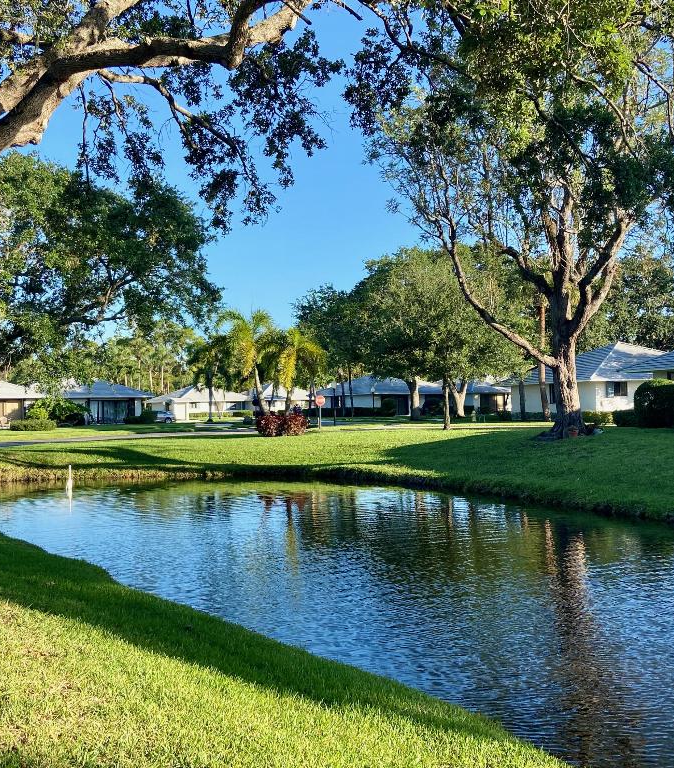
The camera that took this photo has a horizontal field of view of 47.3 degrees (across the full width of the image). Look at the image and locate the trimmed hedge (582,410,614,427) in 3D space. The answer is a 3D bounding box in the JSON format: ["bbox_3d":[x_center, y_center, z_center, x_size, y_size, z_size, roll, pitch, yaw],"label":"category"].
[{"bbox_3d":[14.002,1.862,41.500,1.900,0.809,1.000,-1,-2,19],"label":"trimmed hedge"}]

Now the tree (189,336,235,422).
[{"bbox_3d":[-13.381,-0.720,82.000,5.000,9.542,5.000,0,-2,0],"label":"tree"}]

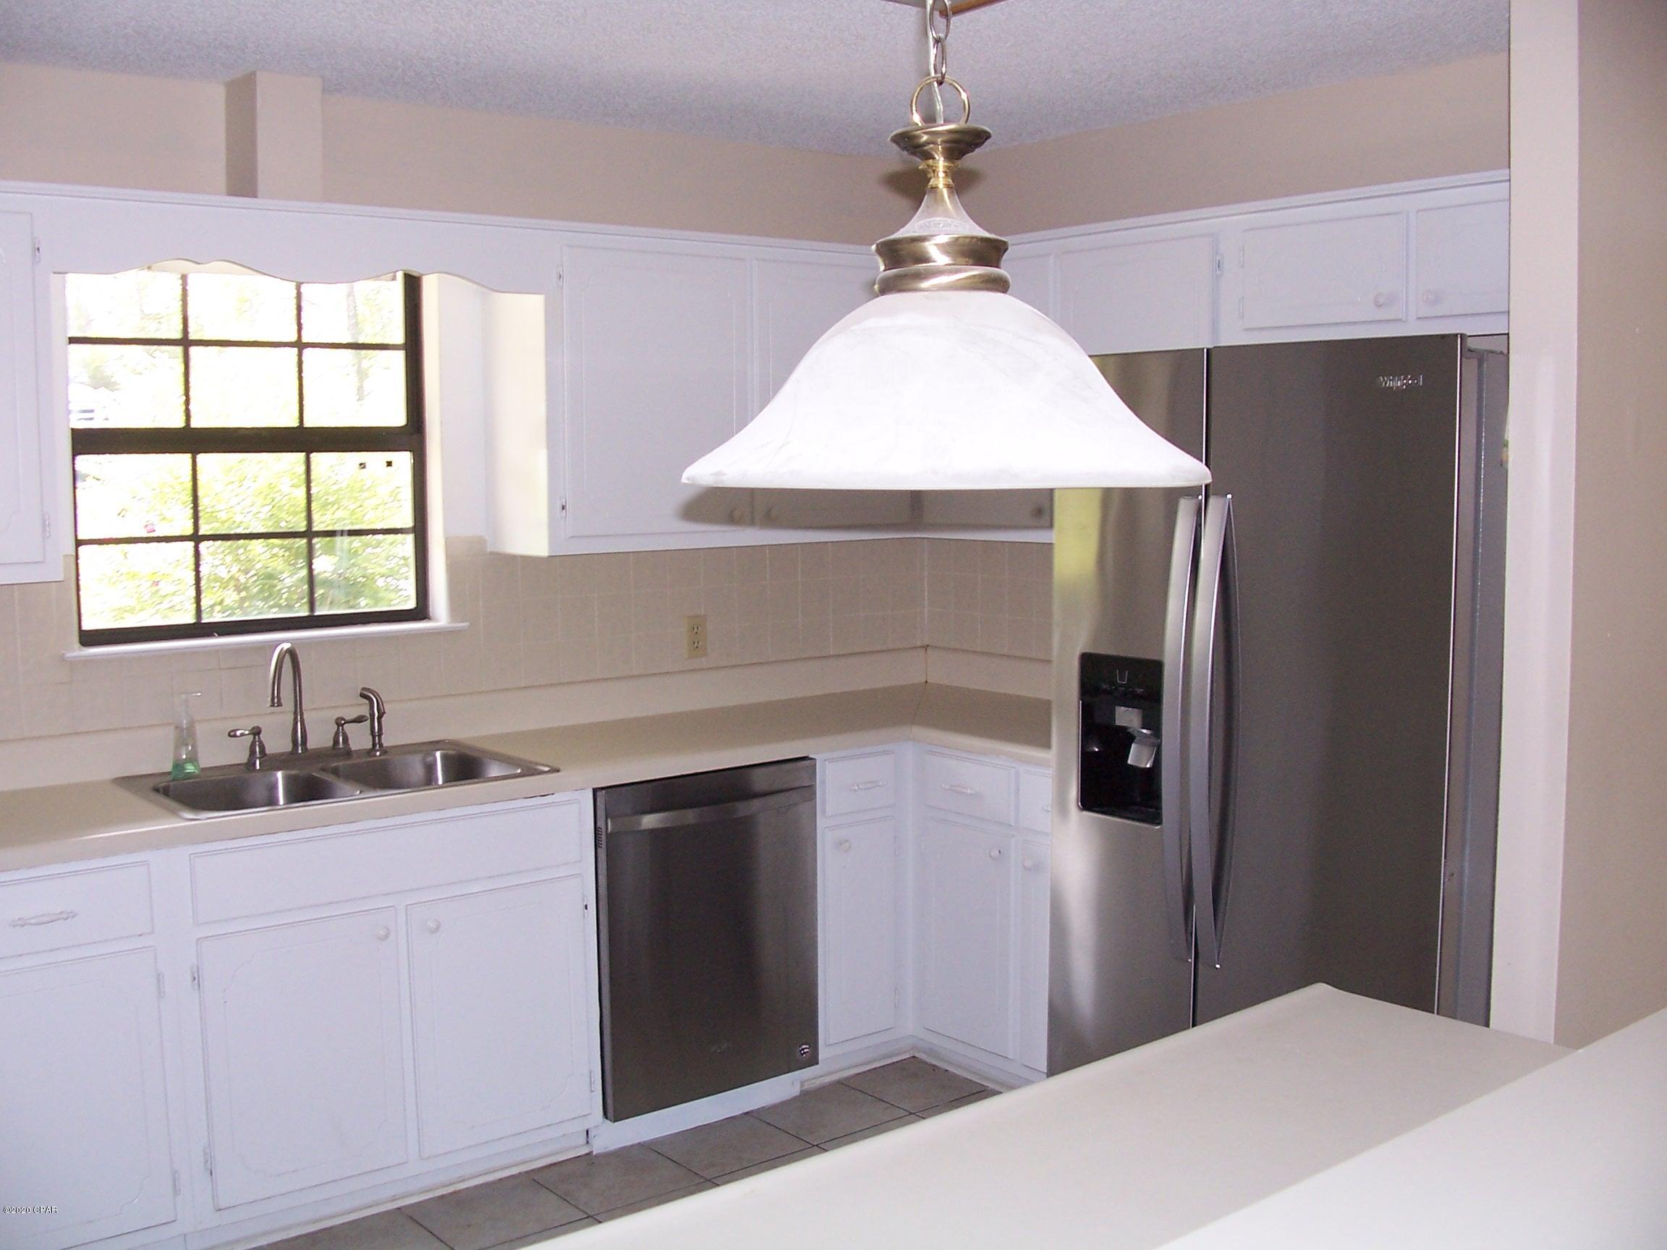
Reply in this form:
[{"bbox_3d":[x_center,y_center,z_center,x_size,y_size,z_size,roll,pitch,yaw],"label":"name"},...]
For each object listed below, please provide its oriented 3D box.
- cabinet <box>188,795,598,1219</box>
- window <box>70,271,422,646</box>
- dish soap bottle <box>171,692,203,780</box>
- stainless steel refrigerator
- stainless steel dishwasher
[{"bbox_3d":[-1.055,0.794,3.730,0.921,0.874,0.614,-5,7,-38],"label":"cabinet"},{"bbox_3d":[-1.349,-0.422,3.914,0.886,0.896,0.091,-5,7,-38],"label":"window"},{"bbox_3d":[-1.415,0.236,3.683,0.072,0.186,0.056,-3,6,-27],"label":"dish soap bottle"},{"bbox_3d":[1.008,0.365,3.318,0.886,1.802,0.913,-5,7,-38],"label":"stainless steel refrigerator"},{"bbox_3d":[-0.459,0.727,4.181,0.601,0.821,0.619,-5,7,-38],"label":"stainless steel dishwasher"}]

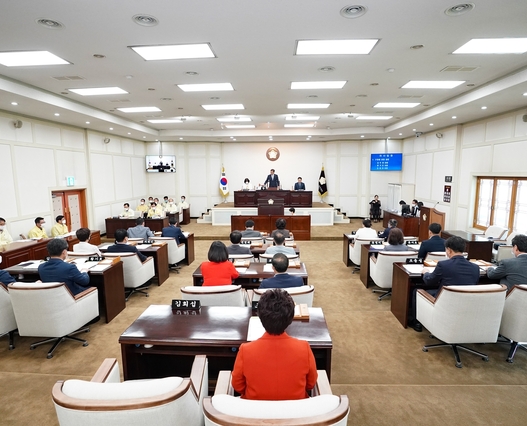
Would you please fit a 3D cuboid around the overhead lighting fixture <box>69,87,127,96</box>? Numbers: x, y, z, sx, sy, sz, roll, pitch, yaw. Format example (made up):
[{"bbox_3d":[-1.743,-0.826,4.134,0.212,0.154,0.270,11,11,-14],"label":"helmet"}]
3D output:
[{"bbox_3d":[-3.699,-2.760,6.402,1.200,0.070,0.540,0,7,3],"label":"overhead lighting fixture"}]

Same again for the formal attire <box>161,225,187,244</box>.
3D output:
[{"bbox_3d":[-2.312,0.630,7.353,0.560,0.620,0.420,1,8,7],"label":"formal attire"}]

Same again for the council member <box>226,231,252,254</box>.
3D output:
[{"bbox_3d":[-0.492,0.919,5.540,0.540,1.260,0.750,0,8,3],"label":"council member"}]

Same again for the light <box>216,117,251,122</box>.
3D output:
[{"bbox_3d":[-1.062,-3.476,10.523,1.212,0.071,0.556,0,8,3],"label":"light"}]

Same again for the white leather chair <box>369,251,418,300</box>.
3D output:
[{"bbox_3d":[2.137,1.006,4.734,0.650,0.900,0.670,0,7,6],"label":"white leather chair"}]

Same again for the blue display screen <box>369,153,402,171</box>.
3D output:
[{"bbox_3d":[5.984,-2.452,13.778,1.500,0.860,0.080,1,8,6],"label":"blue display screen"}]

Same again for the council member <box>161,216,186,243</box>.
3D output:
[{"bbox_3d":[-1.852,0.672,6.265,0.550,1.250,0.750,0,7,6],"label":"council member"}]

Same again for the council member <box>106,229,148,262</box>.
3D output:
[{"bbox_3d":[-2.689,0.911,5.664,0.580,1.270,0.750,1,8,7],"label":"council member"}]

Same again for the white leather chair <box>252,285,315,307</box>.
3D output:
[{"bbox_3d":[0.210,1.209,3.329,0.650,0.900,0.670,-1,7,-5],"label":"white leather chair"}]

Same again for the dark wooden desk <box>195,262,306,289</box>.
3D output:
[{"bbox_3d":[-0.167,1.198,4.227,1.585,0.765,0.551,0,8,3],"label":"dark wooden desk"}]

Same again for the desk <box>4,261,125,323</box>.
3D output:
[{"bbox_3d":[-3.058,1.205,4.396,1.585,0.765,0.551,0,8,3],"label":"desk"}]

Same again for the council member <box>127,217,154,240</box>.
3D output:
[{"bbox_3d":[-2.528,0.674,6.304,0.560,1.250,0.750,0,7,8],"label":"council member"}]

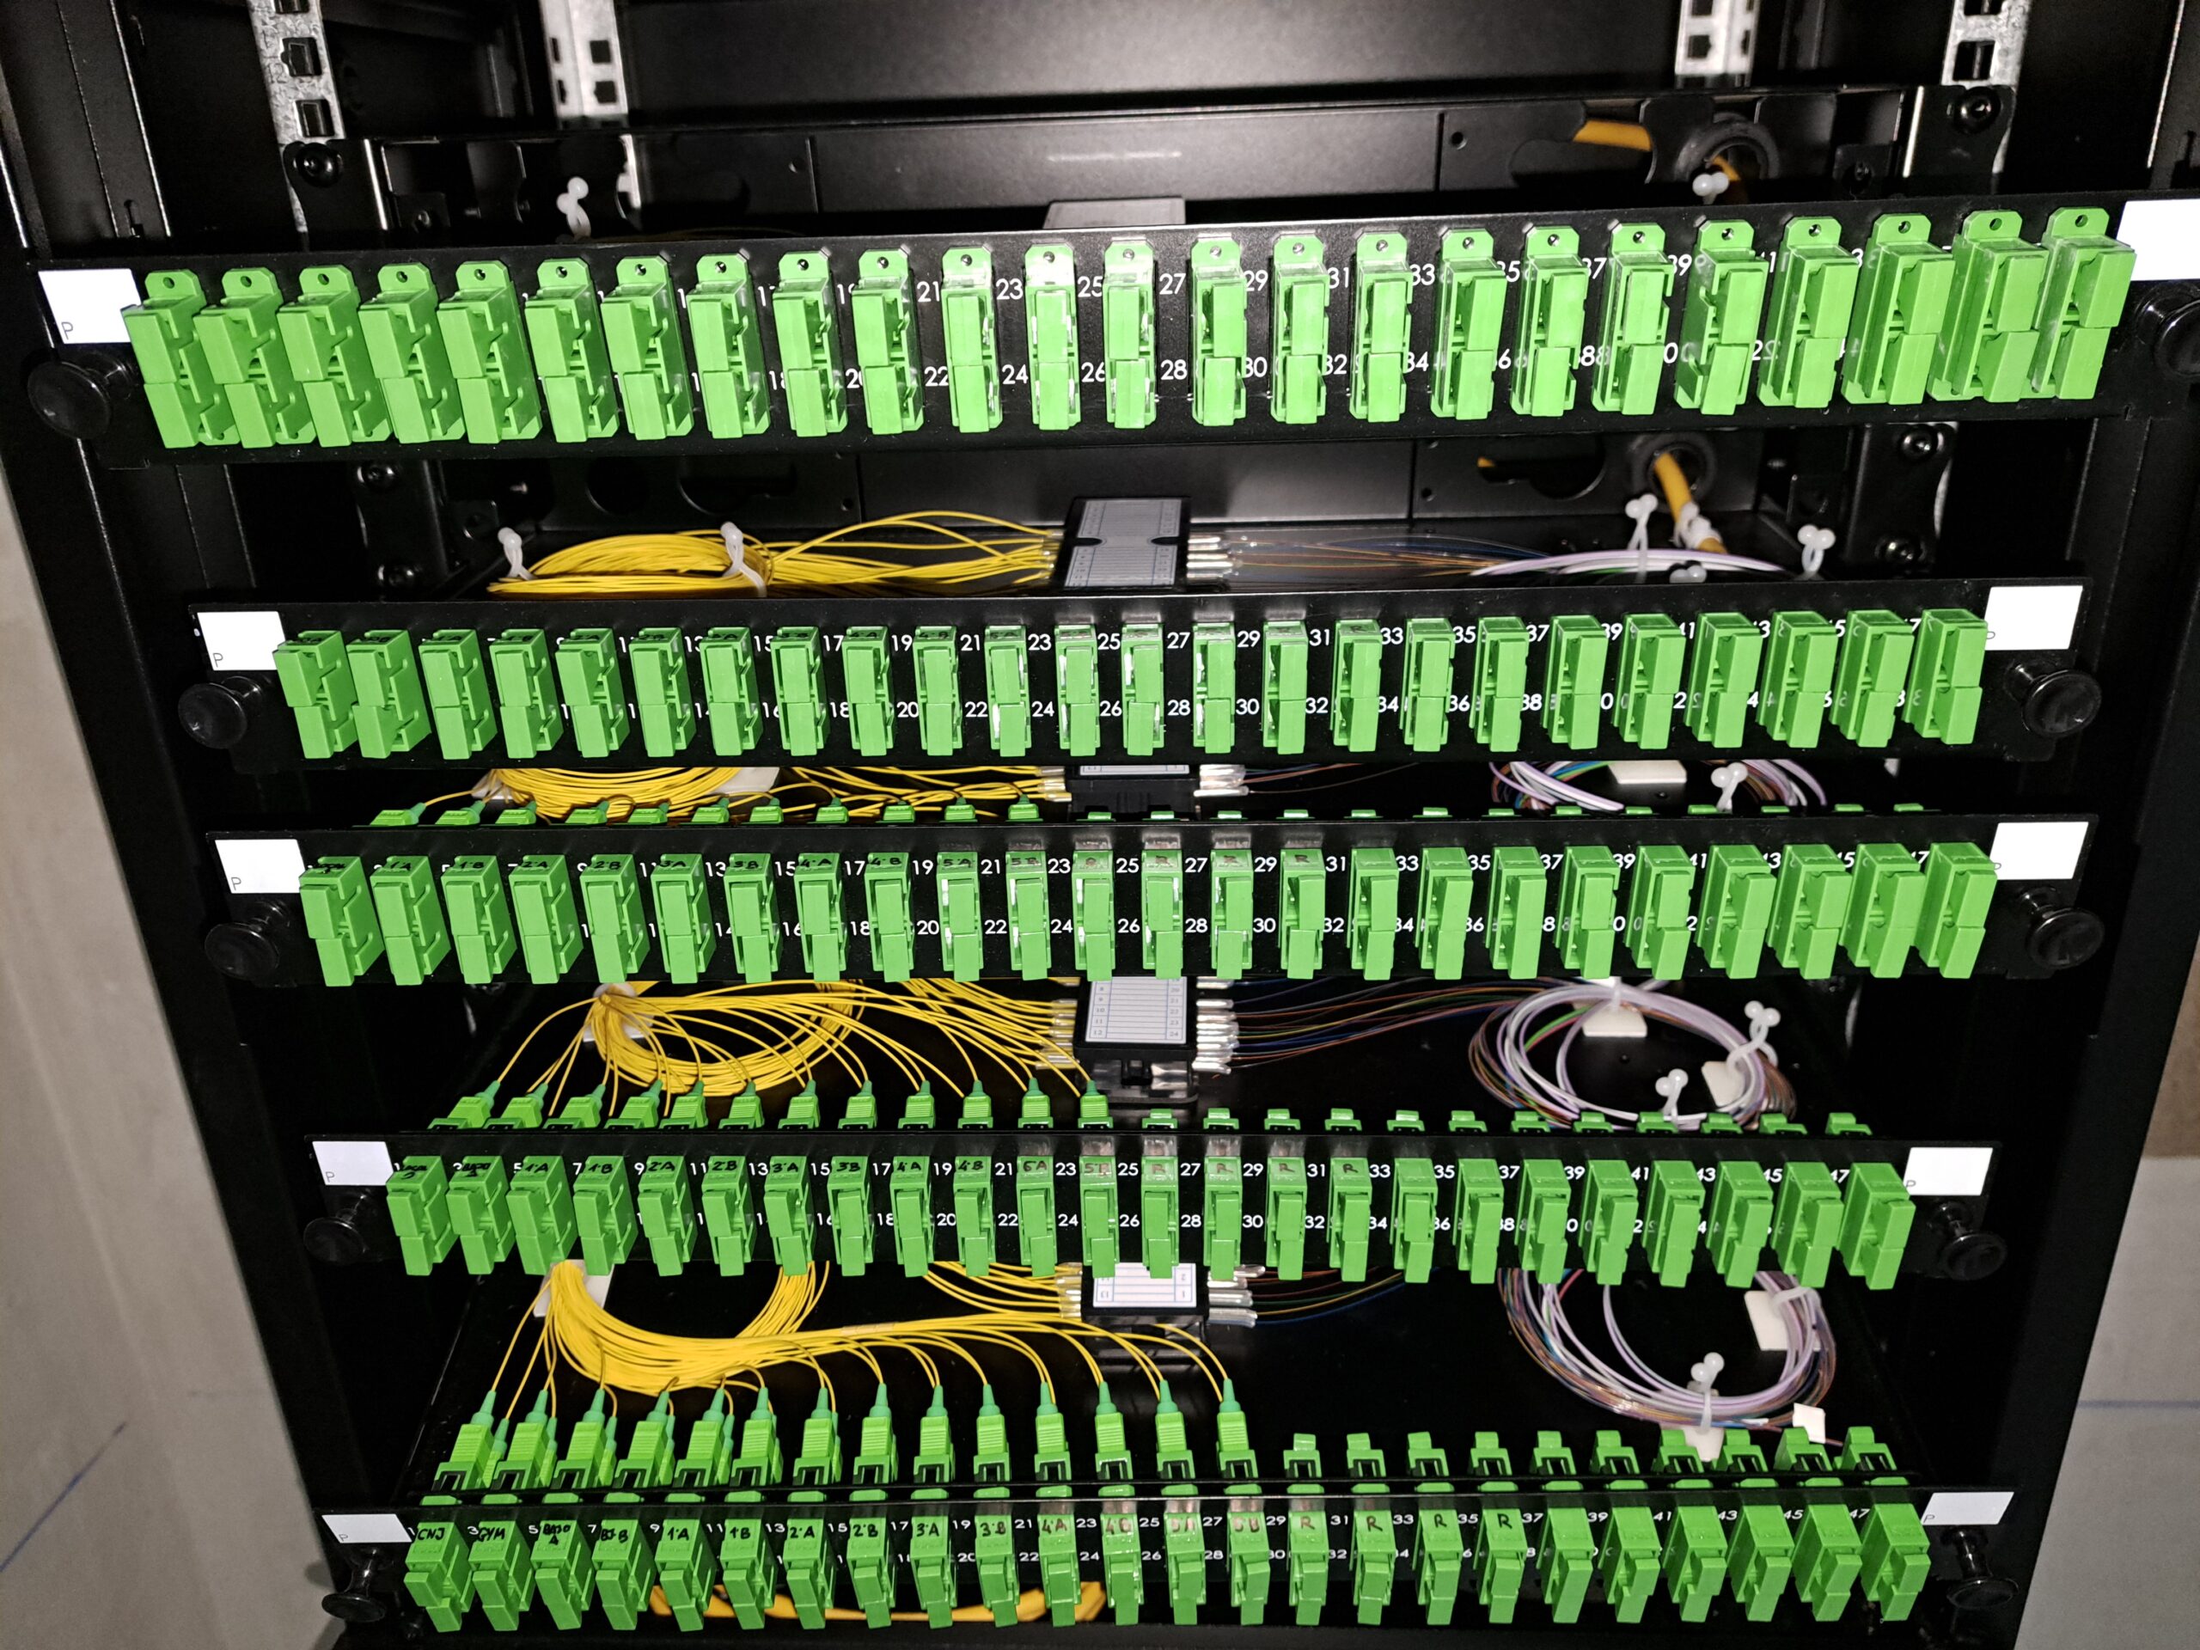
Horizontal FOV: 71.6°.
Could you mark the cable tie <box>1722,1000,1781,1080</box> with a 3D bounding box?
[{"bbox_3d":[0.199,0.064,0.460,0.017,0.026,0.011,0,26,3],"label":"cable tie"}]

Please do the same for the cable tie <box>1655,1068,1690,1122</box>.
[{"bbox_3d":[0.162,0.079,0.432,0.012,0.025,0.012,0,26,3],"label":"cable tie"}]

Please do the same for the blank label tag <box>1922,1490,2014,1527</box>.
[{"bbox_3d":[0.219,0.173,0.386,0.020,0.015,0.001,-2,35,2],"label":"blank label tag"}]

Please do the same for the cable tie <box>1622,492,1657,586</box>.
[{"bbox_3d":[0.159,-0.083,0.450,0.011,0.031,0.013,0,24,3],"label":"cable tie"}]

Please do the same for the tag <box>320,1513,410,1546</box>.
[{"bbox_3d":[-0.193,0.186,0.403,0.020,0.015,0.001,-2,35,2],"label":"tag"}]

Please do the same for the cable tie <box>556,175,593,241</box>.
[{"bbox_3d":[-0.139,-0.158,0.413,0.012,0.032,0.012,0,29,4],"label":"cable tie"}]

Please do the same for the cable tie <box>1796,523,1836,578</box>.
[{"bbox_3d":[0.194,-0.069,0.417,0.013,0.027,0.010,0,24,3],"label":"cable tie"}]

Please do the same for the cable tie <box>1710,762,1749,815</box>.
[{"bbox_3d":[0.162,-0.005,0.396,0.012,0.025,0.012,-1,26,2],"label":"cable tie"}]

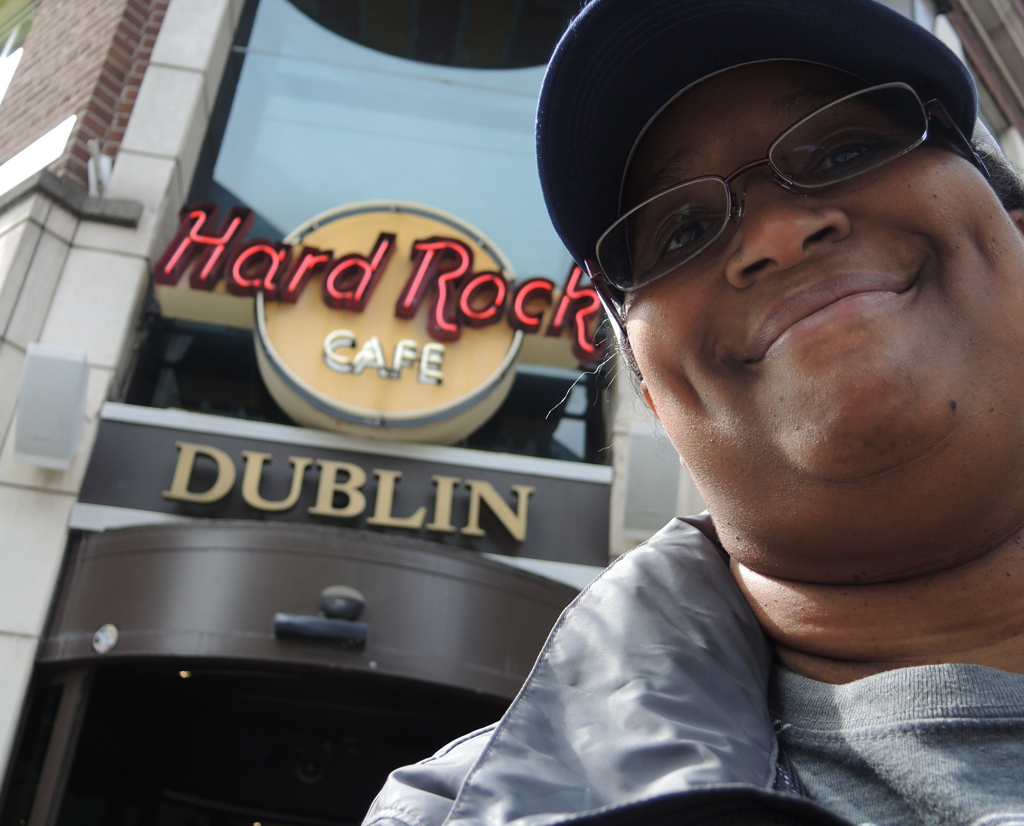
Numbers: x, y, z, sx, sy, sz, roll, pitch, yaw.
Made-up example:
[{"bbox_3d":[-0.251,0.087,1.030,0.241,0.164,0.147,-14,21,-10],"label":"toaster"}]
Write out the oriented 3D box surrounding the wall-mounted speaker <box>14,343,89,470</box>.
[{"bbox_3d":[-1.426,-0.021,3.480,0.175,0.367,0.160,7,0,-1],"label":"wall-mounted speaker"}]

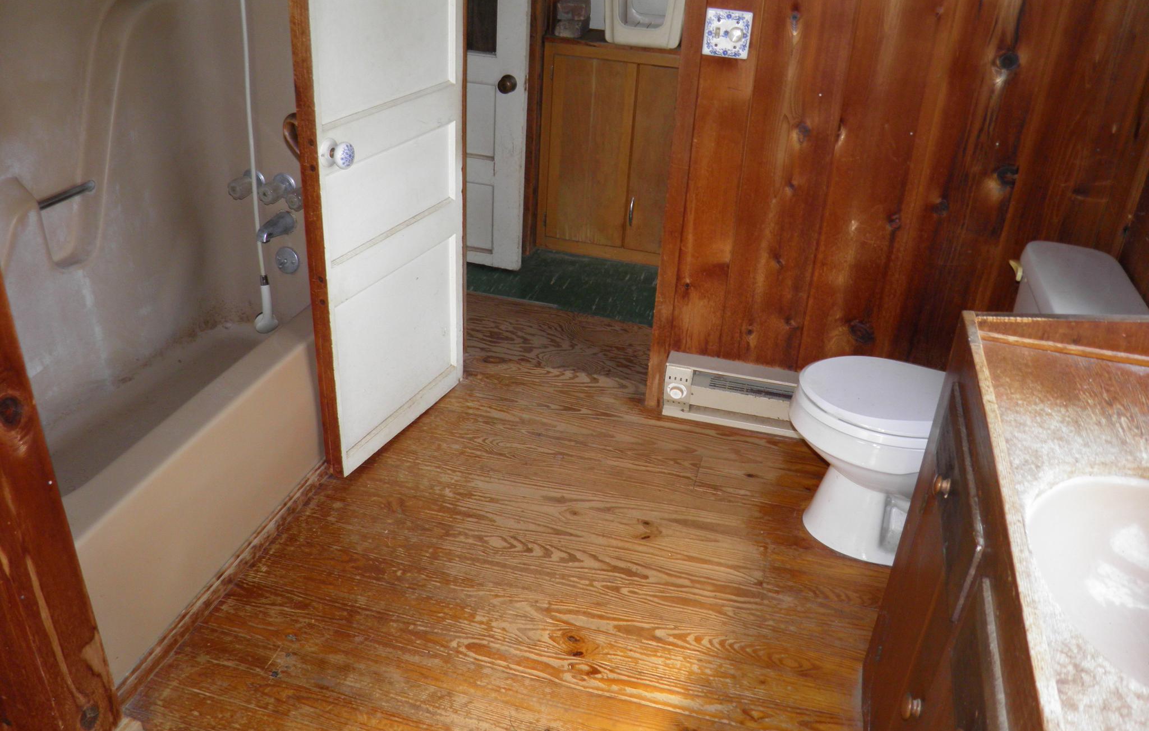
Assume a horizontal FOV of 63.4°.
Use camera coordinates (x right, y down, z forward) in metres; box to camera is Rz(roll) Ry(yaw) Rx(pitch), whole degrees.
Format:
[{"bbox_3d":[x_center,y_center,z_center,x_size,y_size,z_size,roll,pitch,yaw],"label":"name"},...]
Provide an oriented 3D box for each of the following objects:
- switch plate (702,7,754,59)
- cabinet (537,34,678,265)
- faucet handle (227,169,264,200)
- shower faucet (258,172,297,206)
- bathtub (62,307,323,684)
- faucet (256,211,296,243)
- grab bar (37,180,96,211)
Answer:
[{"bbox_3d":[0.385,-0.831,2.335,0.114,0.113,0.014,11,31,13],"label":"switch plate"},{"bbox_3d":[0.253,-0.882,3.829,0.745,0.875,0.260,11,31,13],"label":"cabinet"},{"bbox_3d":[-1.015,-0.551,2.845,0.070,0.070,0.096,10,30,12],"label":"faucet handle"},{"bbox_3d":[-0.906,-0.533,2.820,0.068,0.068,0.105,11,31,13],"label":"shower faucet"},{"bbox_3d":[-1.097,0.096,2.501,0.760,0.410,1.520,11,31,13],"label":"bathtub"},{"bbox_3d":[-0.924,-0.422,2.867,0.055,0.065,0.140,11,31,13],"label":"faucet"},{"bbox_3d":[-1.312,-0.438,2.402,0.030,0.027,0.190,11,31,13],"label":"grab bar"}]

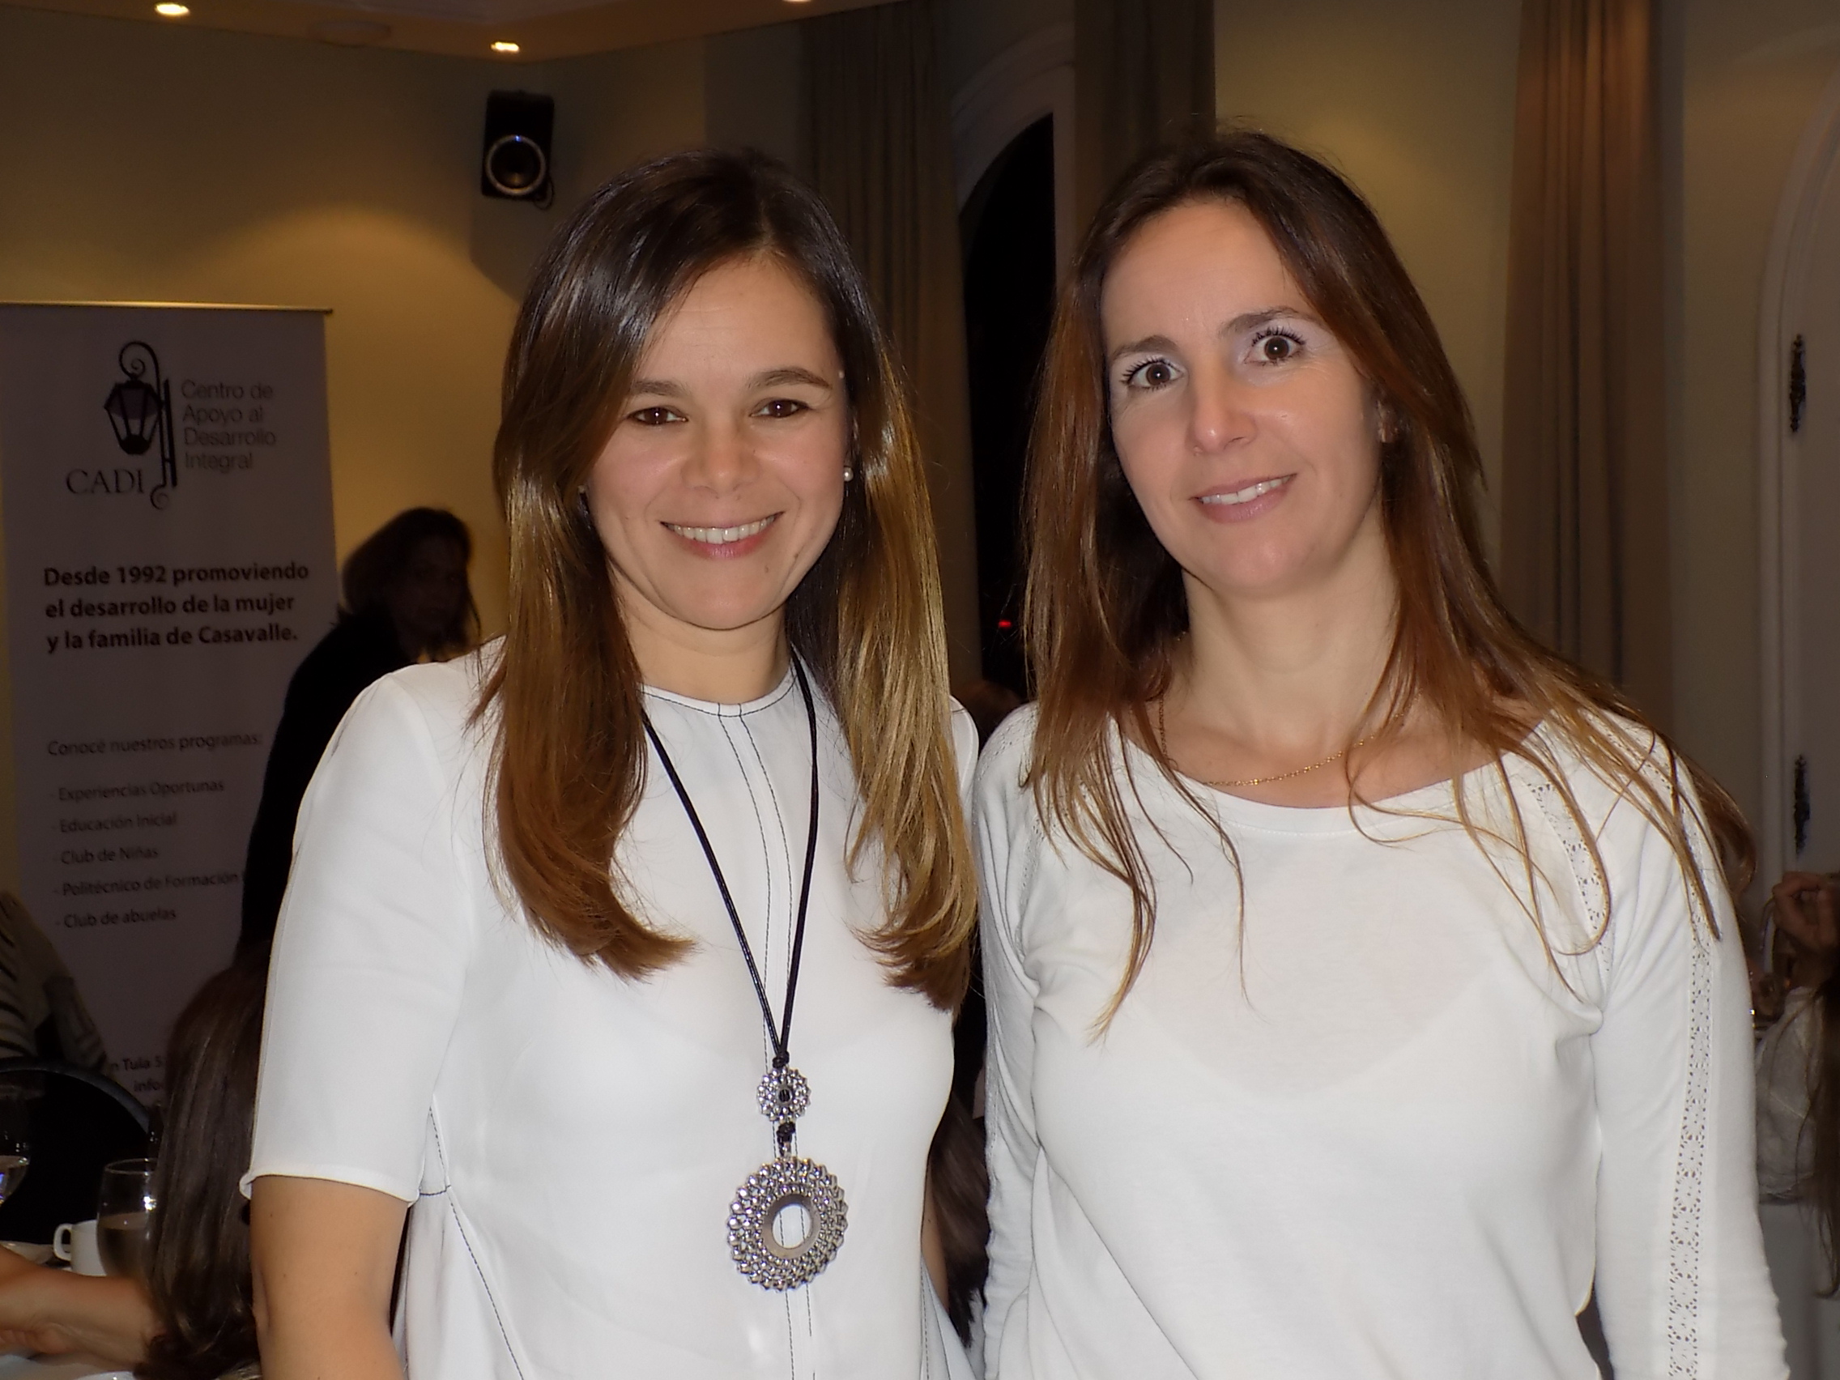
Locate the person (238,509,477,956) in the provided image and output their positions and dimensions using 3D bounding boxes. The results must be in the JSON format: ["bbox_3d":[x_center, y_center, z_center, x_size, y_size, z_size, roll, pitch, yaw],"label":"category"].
[{"bbox_3d":[-1.020,0.420,6.630,0.480,1.540,0.340,-2,3,-30],"label":"person"}]

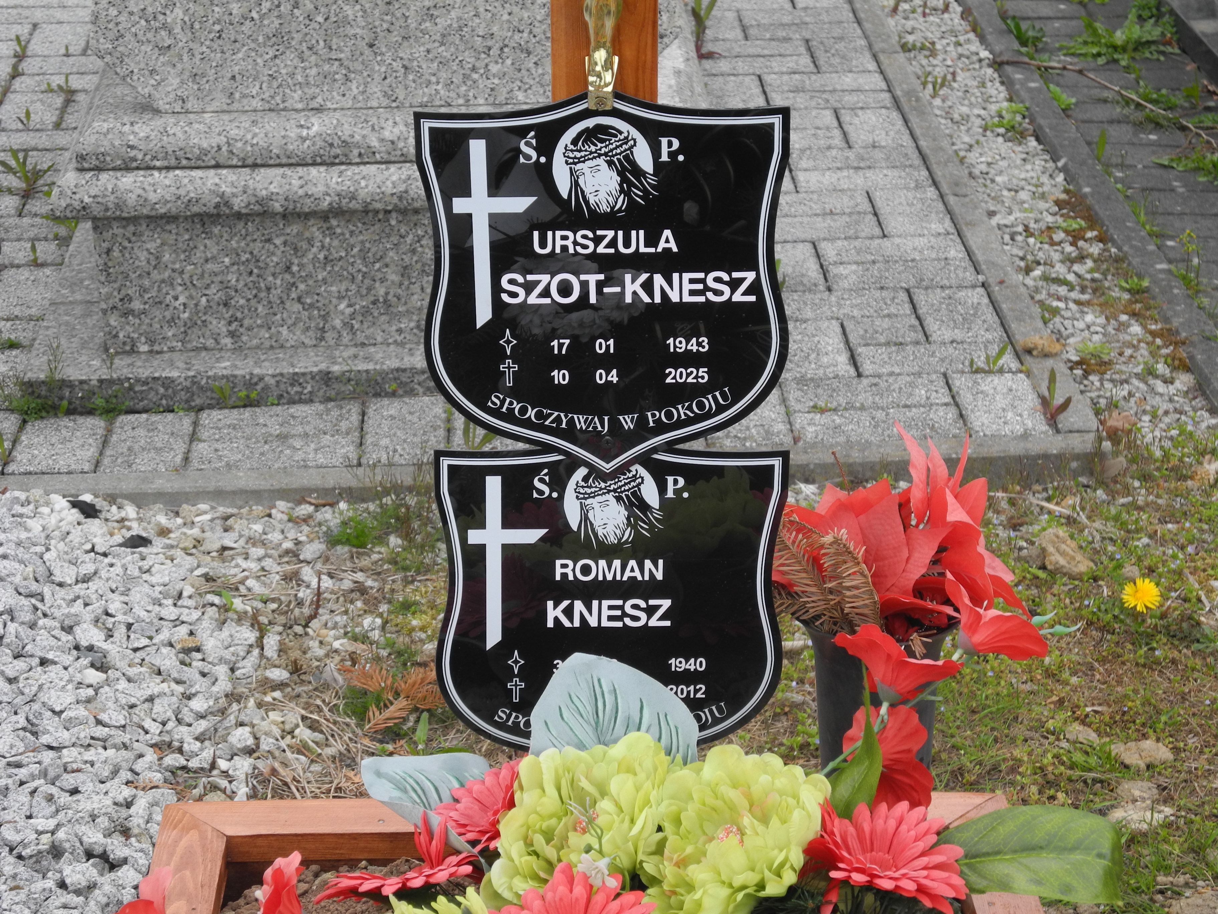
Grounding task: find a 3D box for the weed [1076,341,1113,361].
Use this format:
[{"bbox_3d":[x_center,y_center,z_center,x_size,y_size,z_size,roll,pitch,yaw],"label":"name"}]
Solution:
[{"bbox_3d":[0.605,-0.136,3.725,0.046,0.017,0.042,-1,24,0],"label":"weed"}]

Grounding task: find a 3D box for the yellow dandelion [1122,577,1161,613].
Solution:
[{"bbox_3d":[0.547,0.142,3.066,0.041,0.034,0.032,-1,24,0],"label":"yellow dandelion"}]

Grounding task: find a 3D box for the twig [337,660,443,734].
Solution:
[{"bbox_3d":[-0.215,0.232,2.942,0.110,0.033,0.105,-1,24,0],"label":"twig"}]

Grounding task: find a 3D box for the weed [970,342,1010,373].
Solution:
[{"bbox_3d":[0.465,-0.124,3.644,0.047,0.037,0.020,-1,24,0],"label":"weed"}]

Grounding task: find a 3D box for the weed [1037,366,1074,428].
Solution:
[{"bbox_3d":[0.519,-0.070,3.479,0.042,0.066,0.030,-1,24,0],"label":"weed"}]

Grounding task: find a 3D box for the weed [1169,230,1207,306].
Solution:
[{"bbox_3d":[0.749,-0.248,3.855,0.045,0.082,0.050,-1,24,0],"label":"weed"}]

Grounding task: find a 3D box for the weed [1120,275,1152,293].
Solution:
[{"bbox_3d":[0.692,-0.232,3.928,0.040,0.017,0.038,-1,24,0],"label":"weed"}]

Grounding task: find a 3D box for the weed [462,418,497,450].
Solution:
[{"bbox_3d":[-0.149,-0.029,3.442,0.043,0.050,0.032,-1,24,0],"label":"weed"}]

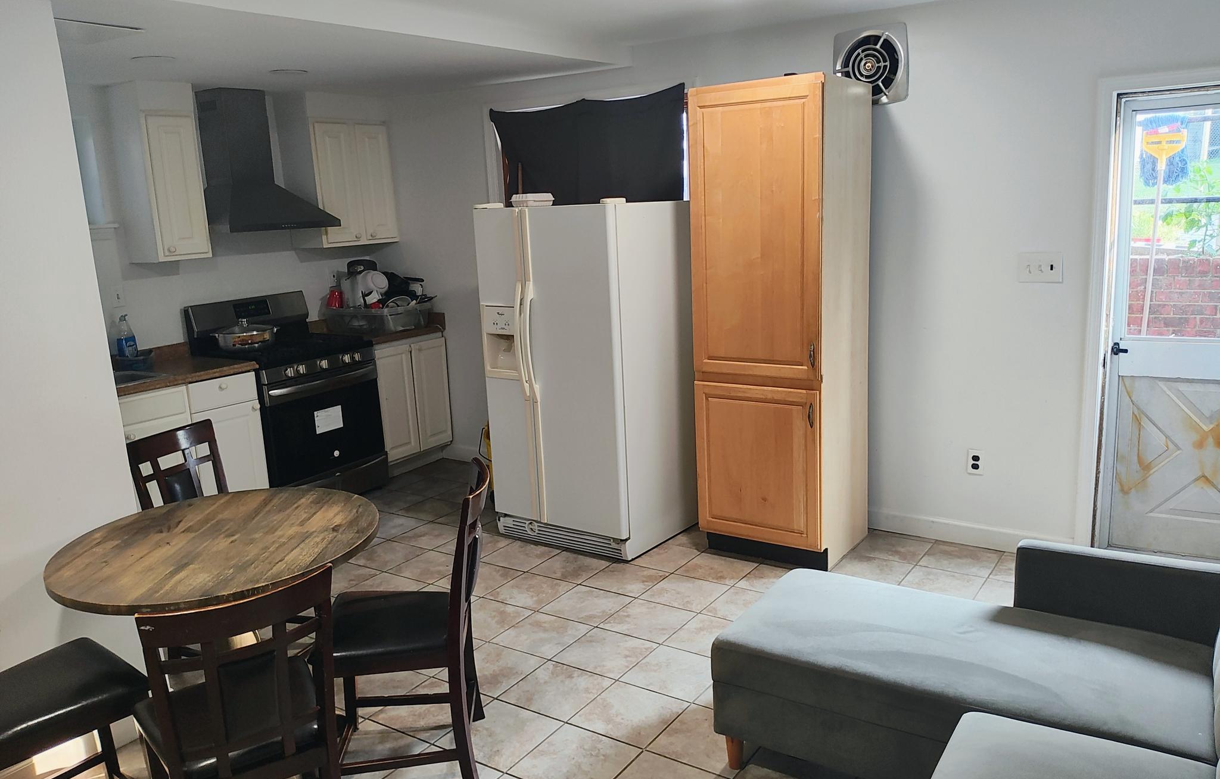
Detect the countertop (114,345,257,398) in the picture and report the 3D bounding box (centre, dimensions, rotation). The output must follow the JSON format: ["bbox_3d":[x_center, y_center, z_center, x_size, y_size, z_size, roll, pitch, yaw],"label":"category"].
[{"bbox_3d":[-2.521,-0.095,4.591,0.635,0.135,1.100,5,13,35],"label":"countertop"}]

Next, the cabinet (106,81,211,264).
[{"bbox_3d":[-2.434,-1.159,4.757,0.317,0.915,0.305,5,13,34],"label":"cabinet"}]

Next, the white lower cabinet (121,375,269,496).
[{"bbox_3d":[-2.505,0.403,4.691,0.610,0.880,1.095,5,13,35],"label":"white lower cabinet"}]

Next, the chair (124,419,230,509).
[{"bbox_3d":[-1.430,0.616,3.352,0.530,0.910,0.440,4,13,27],"label":"chair"}]

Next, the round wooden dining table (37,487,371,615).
[{"bbox_3d":[-1.141,0.811,2.713,0.915,0.764,0.915,-2,12,1],"label":"round wooden dining table"}]

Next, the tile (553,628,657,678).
[{"bbox_3d":[-0.012,0.997,3.329,0.300,0.010,0.300,5,13,34],"label":"tile"}]

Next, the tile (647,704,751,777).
[{"bbox_3d":[0.318,1.101,2.764,0.303,0.010,0.303,5,13,33],"label":"tile"}]

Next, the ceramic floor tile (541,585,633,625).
[{"bbox_3d":[-0.098,0.934,3.793,0.302,0.012,0.302,5,14,33],"label":"ceramic floor tile"}]

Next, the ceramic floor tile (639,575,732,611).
[{"bbox_3d":[0.329,0.885,3.825,0.300,0.010,0.300,5,13,34],"label":"ceramic floor tile"}]

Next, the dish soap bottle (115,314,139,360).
[{"bbox_3d":[-2.613,-0.276,4.782,0.068,0.259,0.100,5,13,35],"label":"dish soap bottle"}]

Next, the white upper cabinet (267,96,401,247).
[{"bbox_3d":[-1.754,-1.403,5.707,0.317,0.929,0.634,5,14,33],"label":"white upper cabinet"}]

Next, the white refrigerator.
[{"bbox_3d":[-0.089,-0.090,4.530,0.810,1.685,0.820,5,13,35],"label":"white refrigerator"}]

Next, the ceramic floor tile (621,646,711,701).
[{"bbox_3d":[0.241,1.039,3.219,0.302,0.012,0.302,5,14,33],"label":"ceramic floor tile"}]

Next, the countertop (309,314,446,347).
[{"bbox_3d":[-1.562,-0.400,5.811,0.677,0.142,0.668,5,14,33],"label":"countertop"}]

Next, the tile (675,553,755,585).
[{"bbox_3d":[0.501,0.841,4.109,0.302,0.012,0.302,5,14,33],"label":"tile"}]

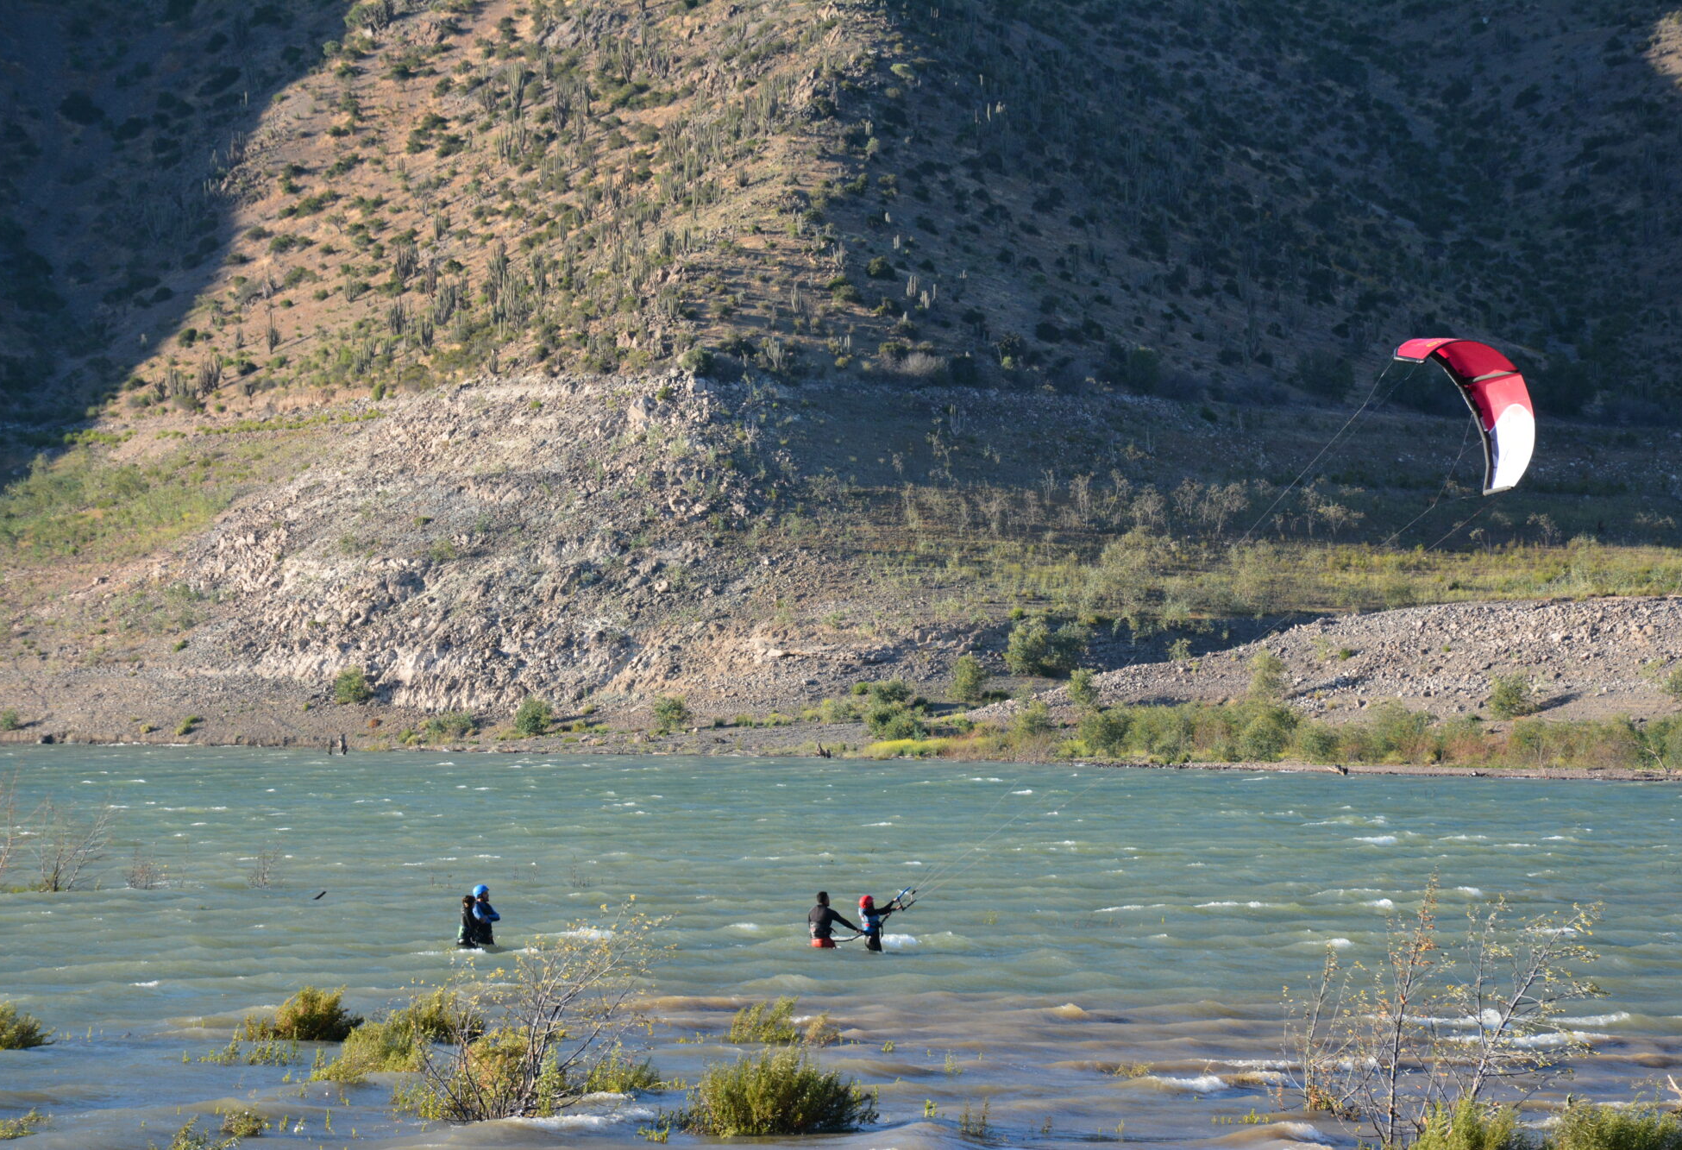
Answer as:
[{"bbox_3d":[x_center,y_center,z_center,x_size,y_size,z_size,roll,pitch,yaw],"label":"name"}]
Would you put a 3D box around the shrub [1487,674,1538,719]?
[{"bbox_3d":[29.025,5.242,325.000,2.150,1.920,1.980,0,-1,0],"label":"shrub"}]

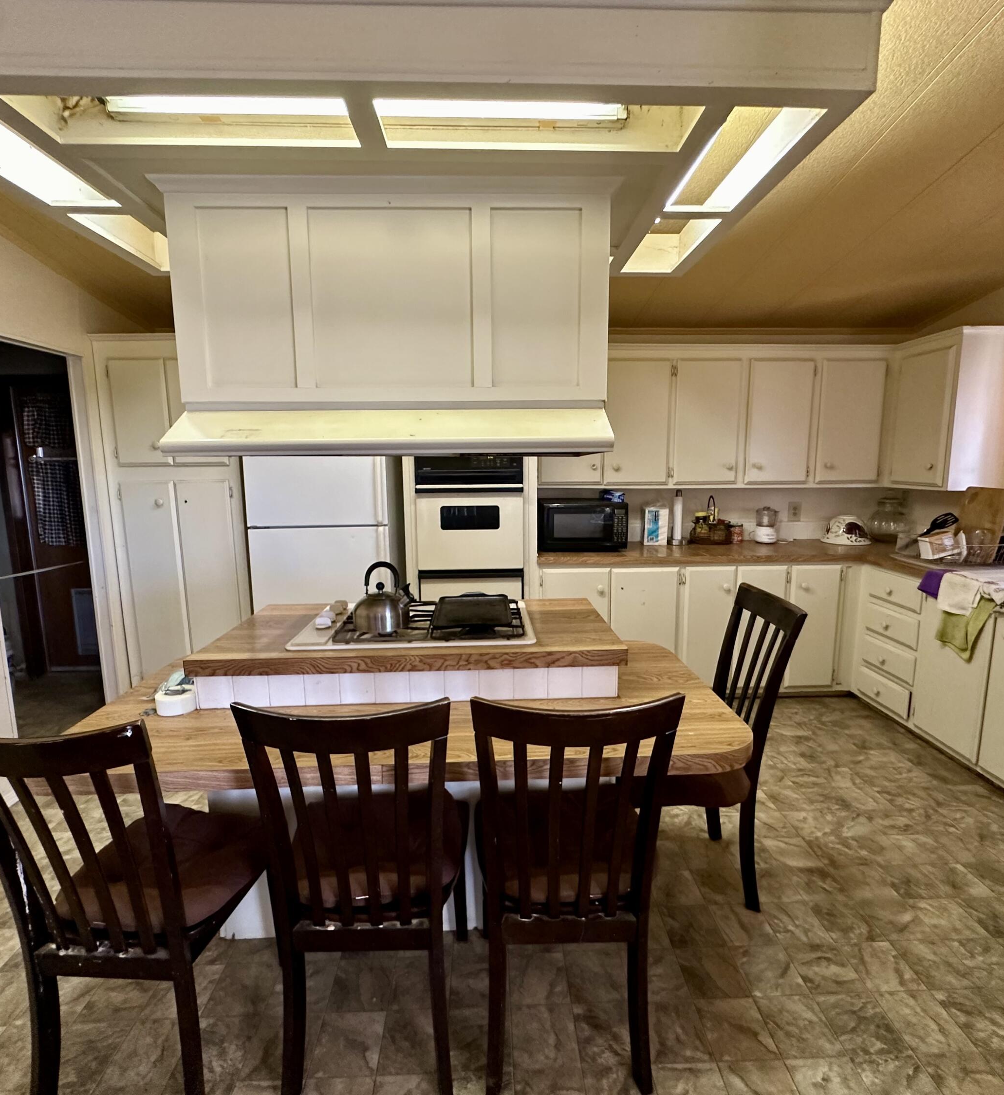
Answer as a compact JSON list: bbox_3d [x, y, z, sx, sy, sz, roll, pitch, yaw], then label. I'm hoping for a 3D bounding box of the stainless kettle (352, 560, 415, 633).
[{"bbox_3d":[-0.393,0.163,1.990,0.205,0.228,0.185,3,9,25],"label":"stainless kettle"}]

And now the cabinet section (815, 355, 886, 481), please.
[{"bbox_3d":[2.228,-0.819,3.910,0.430,0.790,0.310,-1,9,-2],"label":"cabinet section"}]

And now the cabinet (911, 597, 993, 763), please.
[{"bbox_3d":[2.476,0.611,2.917,0.540,0.750,0.410,-1,8,-1],"label":"cabinet"}]

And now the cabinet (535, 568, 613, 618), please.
[{"bbox_3d":[0.442,0.487,3.866,0.440,0.800,0.540,-1,8,-1],"label":"cabinet"}]

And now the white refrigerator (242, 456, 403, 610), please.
[{"bbox_3d":[-1.013,0.151,3.649,0.770,1.690,0.720,-1,8,-1],"label":"white refrigerator"}]

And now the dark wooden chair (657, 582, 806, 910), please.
[{"bbox_3d":[0.685,0.692,2.132,0.550,1.020,0.470,-1,8,-1],"label":"dark wooden chair"}]

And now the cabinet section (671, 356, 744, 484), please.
[{"bbox_3d":[1.301,-0.811,3.879,0.430,0.790,0.310,-1,9,-2],"label":"cabinet section"}]

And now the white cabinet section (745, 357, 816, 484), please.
[{"bbox_3d":[1.764,-0.814,3.894,0.430,0.790,0.310,-1,9,-2],"label":"white cabinet section"}]

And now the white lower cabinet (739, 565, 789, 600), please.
[{"bbox_3d":[1.587,0.475,3.886,0.300,0.800,0.540,-1,8,-1],"label":"white lower cabinet"}]

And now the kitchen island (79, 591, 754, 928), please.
[{"bbox_3d":[-0.283,0.764,2.033,1.950,0.920,1.100,-1,8,-2],"label":"kitchen island"}]

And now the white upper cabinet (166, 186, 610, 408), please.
[{"bbox_3d":[-0.308,-0.718,1.837,1.215,0.580,0.380,-1,8,-2],"label":"white upper cabinet"}]

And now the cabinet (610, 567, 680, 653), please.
[{"bbox_3d":[0.875,0.483,3.873,0.415,0.800,0.540,-1,8,-1],"label":"cabinet"}]

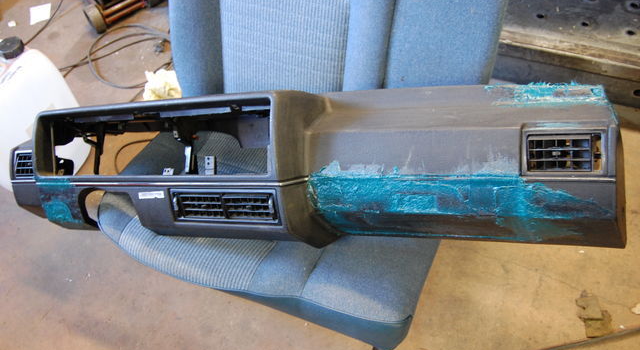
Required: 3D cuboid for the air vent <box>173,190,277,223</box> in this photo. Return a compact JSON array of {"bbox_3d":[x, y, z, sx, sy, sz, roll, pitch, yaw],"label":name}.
[{"bbox_3d":[-0.180,0.058,1.161,0.246,0.067,0.035,0,16,28],"label":"air vent"}]

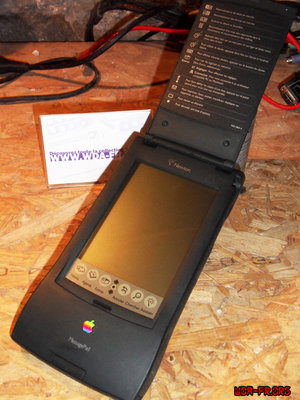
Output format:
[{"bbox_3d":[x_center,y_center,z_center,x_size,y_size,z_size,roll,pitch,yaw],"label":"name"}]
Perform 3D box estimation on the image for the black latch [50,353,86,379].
[{"bbox_3d":[-0.058,0.116,0.338,0.026,0.005,0.007,21,62,15],"label":"black latch"}]

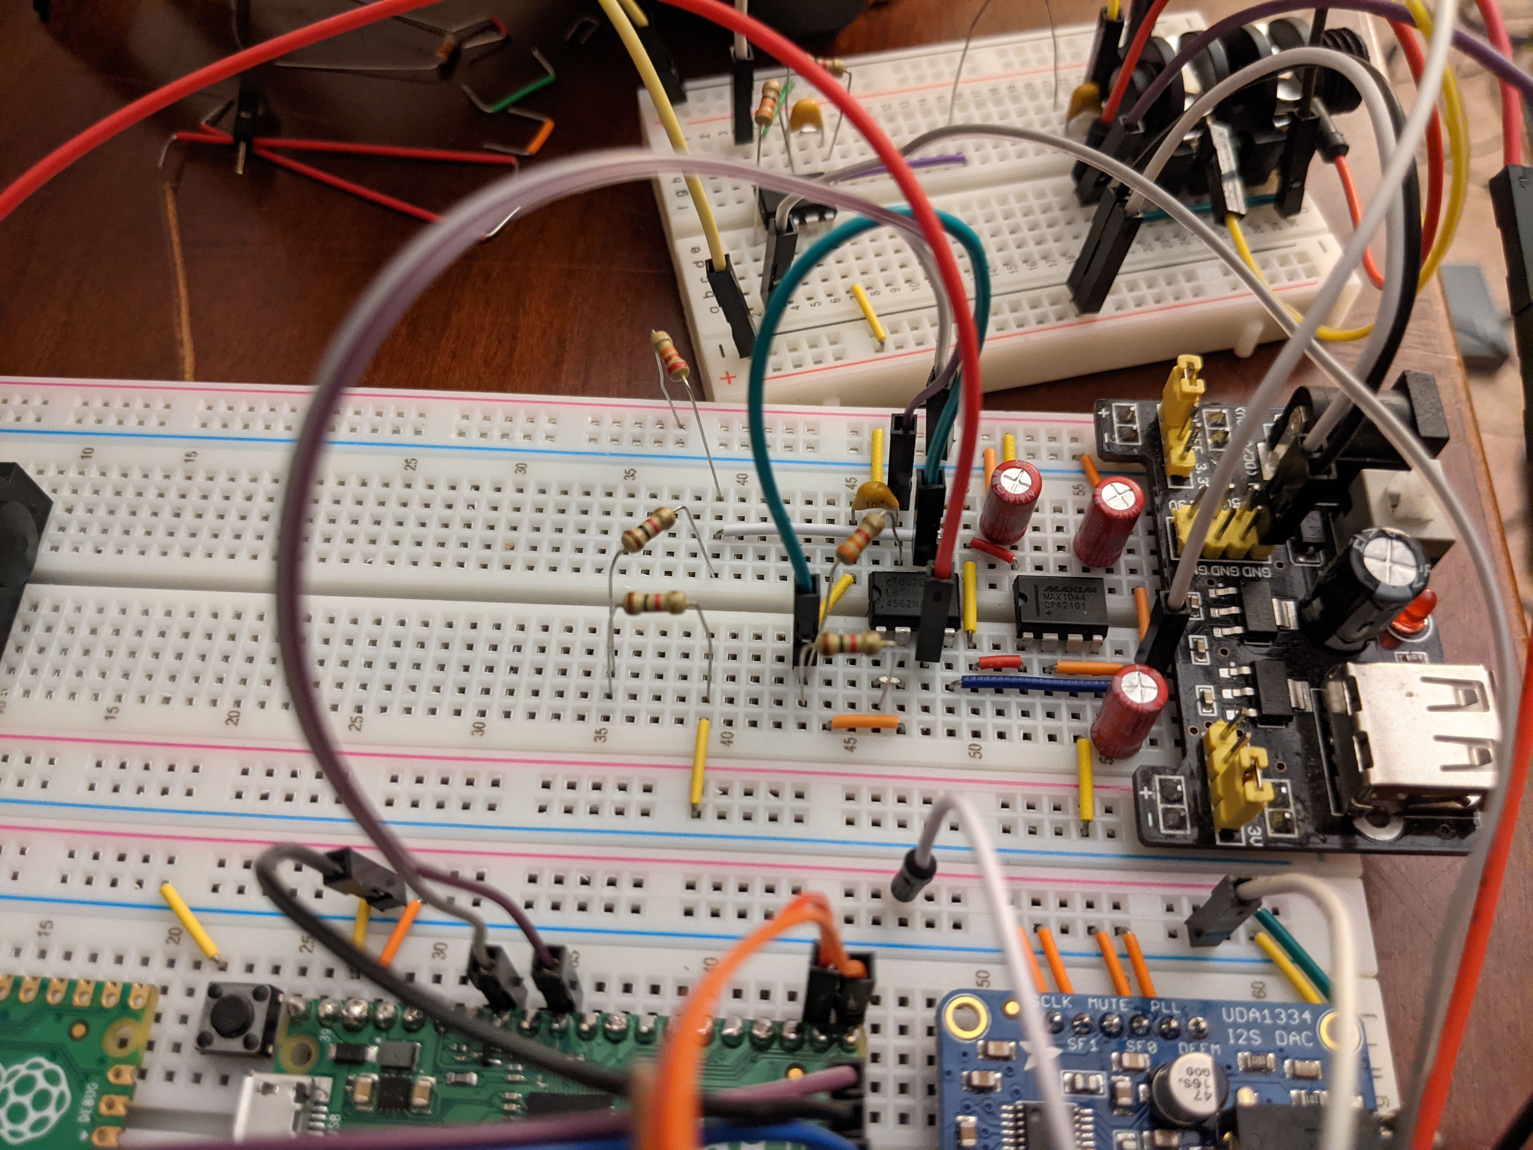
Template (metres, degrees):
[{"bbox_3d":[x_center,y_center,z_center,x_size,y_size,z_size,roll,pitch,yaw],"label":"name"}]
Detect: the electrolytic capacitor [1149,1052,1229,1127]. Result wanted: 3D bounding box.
[{"bbox_3d":[0.036,0.044,0.102,0.005,0.005,0.005,2,59,0],"label":"electrolytic capacitor"}]

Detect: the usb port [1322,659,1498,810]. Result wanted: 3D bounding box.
[{"bbox_3d":[0.061,0.016,0.113,0.014,0.007,0.013,2,59,1],"label":"usb port"}]

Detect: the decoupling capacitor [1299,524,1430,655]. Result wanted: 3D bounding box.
[{"bbox_3d":[0.060,0.002,0.120,0.008,0.012,0.008,2,59,0],"label":"decoupling capacitor"}]

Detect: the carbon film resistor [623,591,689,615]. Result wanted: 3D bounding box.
[{"bbox_3d":[-0.010,0.003,0.113,0.006,0.002,0.002,-1,59,-1],"label":"carbon film resistor"}]

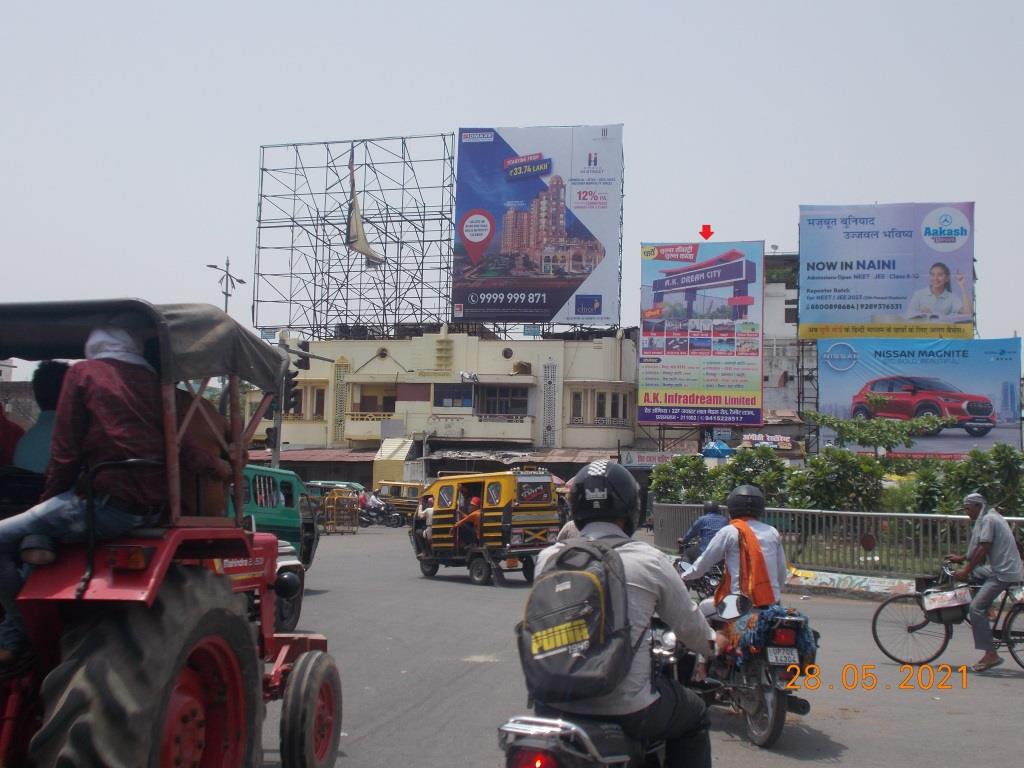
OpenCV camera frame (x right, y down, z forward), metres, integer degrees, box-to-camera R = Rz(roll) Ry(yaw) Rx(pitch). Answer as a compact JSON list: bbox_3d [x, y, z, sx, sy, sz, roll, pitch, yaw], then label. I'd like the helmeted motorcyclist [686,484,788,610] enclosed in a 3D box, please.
[{"bbox_3d":[1.490,1.385,7.759,0.650,1.380,0.760,2,-5,-7],"label":"helmeted motorcyclist"}]

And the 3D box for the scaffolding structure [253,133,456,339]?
[{"bbox_3d":[-7.384,-6.742,55.136,9.400,9.600,2.500,0,-5,13],"label":"scaffolding structure"}]

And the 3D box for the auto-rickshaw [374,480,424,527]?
[{"bbox_3d":[-4.134,4.989,47.935,3.100,1.880,1.450,2,-5,-2],"label":"auto-rickshaw"}]

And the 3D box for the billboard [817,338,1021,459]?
[{"bbox_3d":[16.290,0.588,46.177,7.700,4.800,0.300,0,-5,16],"label":"billboard"}]

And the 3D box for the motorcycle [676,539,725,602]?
[{"bbox_3d":[2.351,2.398,13.944,0.740,1.100,1.950,2,-5,-4],"label":"motorcycle"}]

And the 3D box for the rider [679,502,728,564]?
[{"bbox_3d":[2.352,2.084,14.023,0.640,1.280,0.780,2,-5,-4],"label":"rider"}]

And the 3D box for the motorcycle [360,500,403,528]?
[{"bbox_3d":[-5.080,5.069,44.913,1.950,1.120,0.750,-1,-6,20],"label":"motorcycle"}]

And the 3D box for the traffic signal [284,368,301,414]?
[{"bbox_3d":[-5.345,0.173,28.091,0.380,1.120,0.320,0,-5,14],"label":"traffic signal"}]

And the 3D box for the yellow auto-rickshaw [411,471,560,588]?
[{"bbox_3d":[-0.620,2.507,20.405,3.000,1.930,1.360,-4,-7,45],"label":"yellow auto-rickshaw"}]

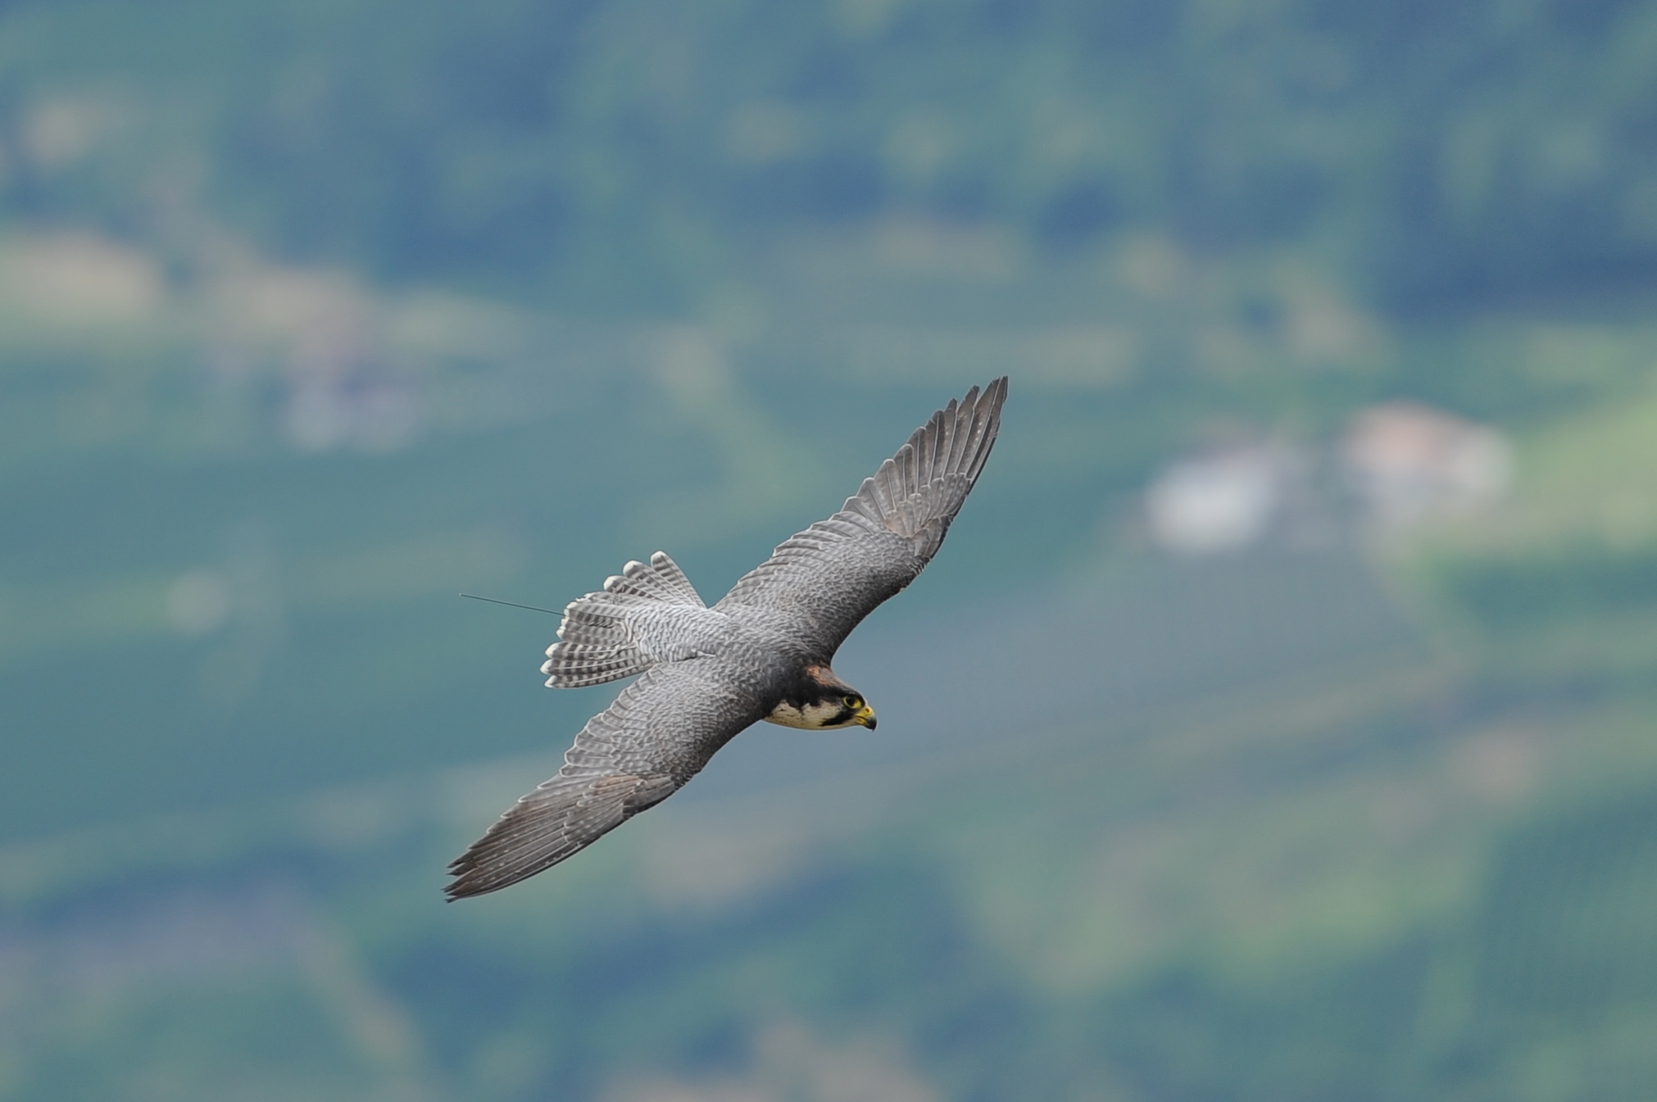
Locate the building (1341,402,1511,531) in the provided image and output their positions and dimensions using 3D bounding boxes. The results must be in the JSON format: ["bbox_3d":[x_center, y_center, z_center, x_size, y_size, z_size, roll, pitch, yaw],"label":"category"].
[{"bbox_3d":[58.511,-8.302,900.000,14.000,8.500,11.000,-5,18,-17],"label":"building"}]

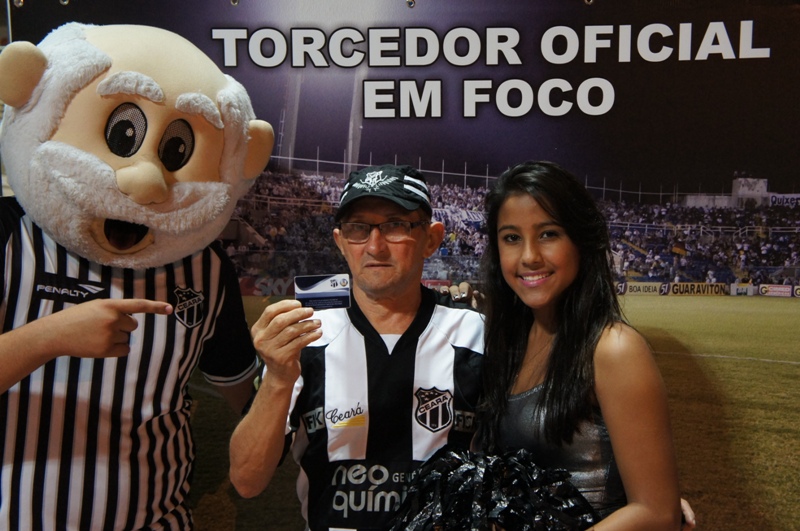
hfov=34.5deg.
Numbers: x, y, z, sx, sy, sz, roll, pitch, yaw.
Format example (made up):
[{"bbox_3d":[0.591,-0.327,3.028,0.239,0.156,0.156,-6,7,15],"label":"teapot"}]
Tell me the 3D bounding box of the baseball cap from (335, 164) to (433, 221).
[{"bbox_3d":[-0.028,-0.125,2.210,0.167,0.115,0.255,-4,-4,13],"label":"baseball cap"}]

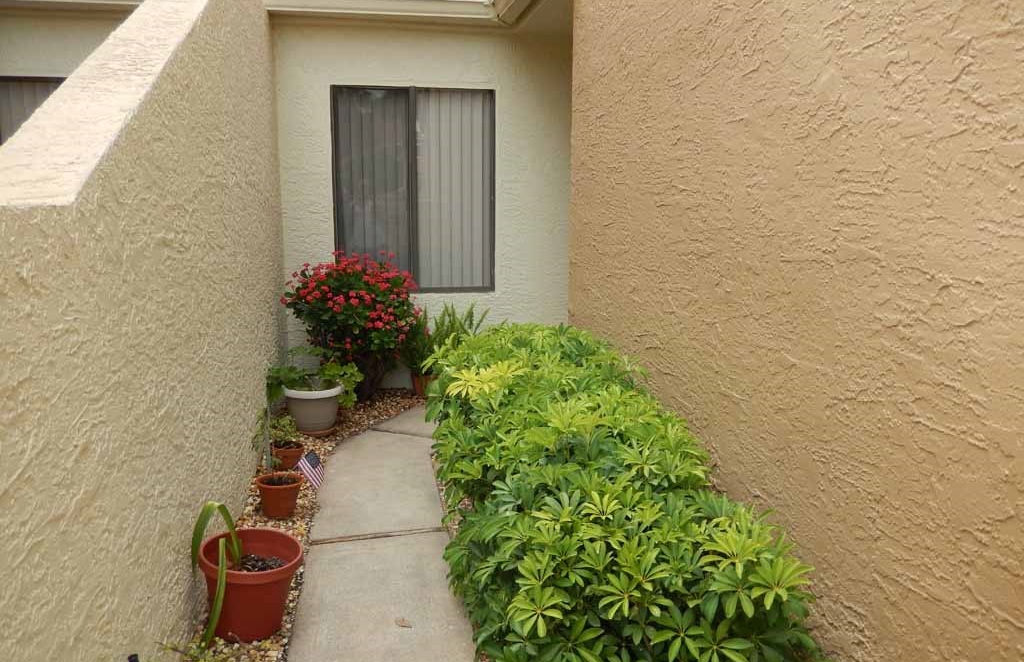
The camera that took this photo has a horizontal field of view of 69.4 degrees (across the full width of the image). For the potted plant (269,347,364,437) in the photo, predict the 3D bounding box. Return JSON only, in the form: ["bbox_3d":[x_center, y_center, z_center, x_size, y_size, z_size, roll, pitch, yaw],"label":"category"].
[{"bbox_3d":[-1.230,0.373,4.681,0.570,0.500,0.500,-1,9,-10],"label":"potted plant"}]

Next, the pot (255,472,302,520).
[{"bbox_3d":[-1.057,0.752,3.371,0.208,0.157,0.208,-1,9,-10],"label":"pot"}]

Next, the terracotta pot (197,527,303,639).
[{"bbox_3d":[-0.856,0.846,2.446,0.318,0.262,0.318,-1,9,-10],"label":"terracotta pot"}]

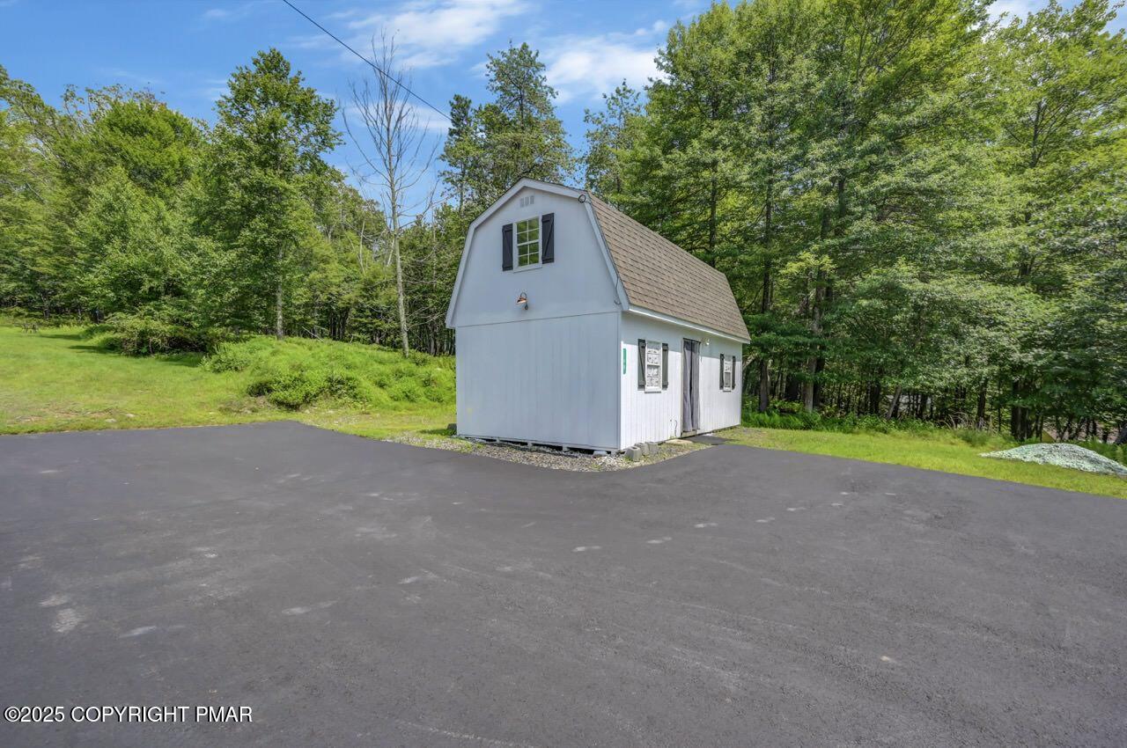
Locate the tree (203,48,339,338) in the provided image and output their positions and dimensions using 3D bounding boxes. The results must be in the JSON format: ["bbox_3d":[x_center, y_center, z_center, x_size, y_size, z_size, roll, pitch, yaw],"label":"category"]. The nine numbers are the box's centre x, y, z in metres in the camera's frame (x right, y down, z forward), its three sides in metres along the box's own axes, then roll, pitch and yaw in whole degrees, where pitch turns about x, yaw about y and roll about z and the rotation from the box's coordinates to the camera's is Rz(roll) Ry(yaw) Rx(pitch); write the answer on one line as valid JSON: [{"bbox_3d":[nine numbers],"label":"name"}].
[{"bbox_3d":[-16.229,-10.030,26.000,7.216,15.784,6.999,0,-1,0],"label":"tree"}]

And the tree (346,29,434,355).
[{"bbox_3d":[-8.527,-8.743,23.000,4.145,15.571,4.021,0,-1,0],"label":"tree"}]

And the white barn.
[{"bbox_3d":[1.462,-1.145,12.473,4.721,5.468,7.657,0,-2,36],"label":"white barn"}]

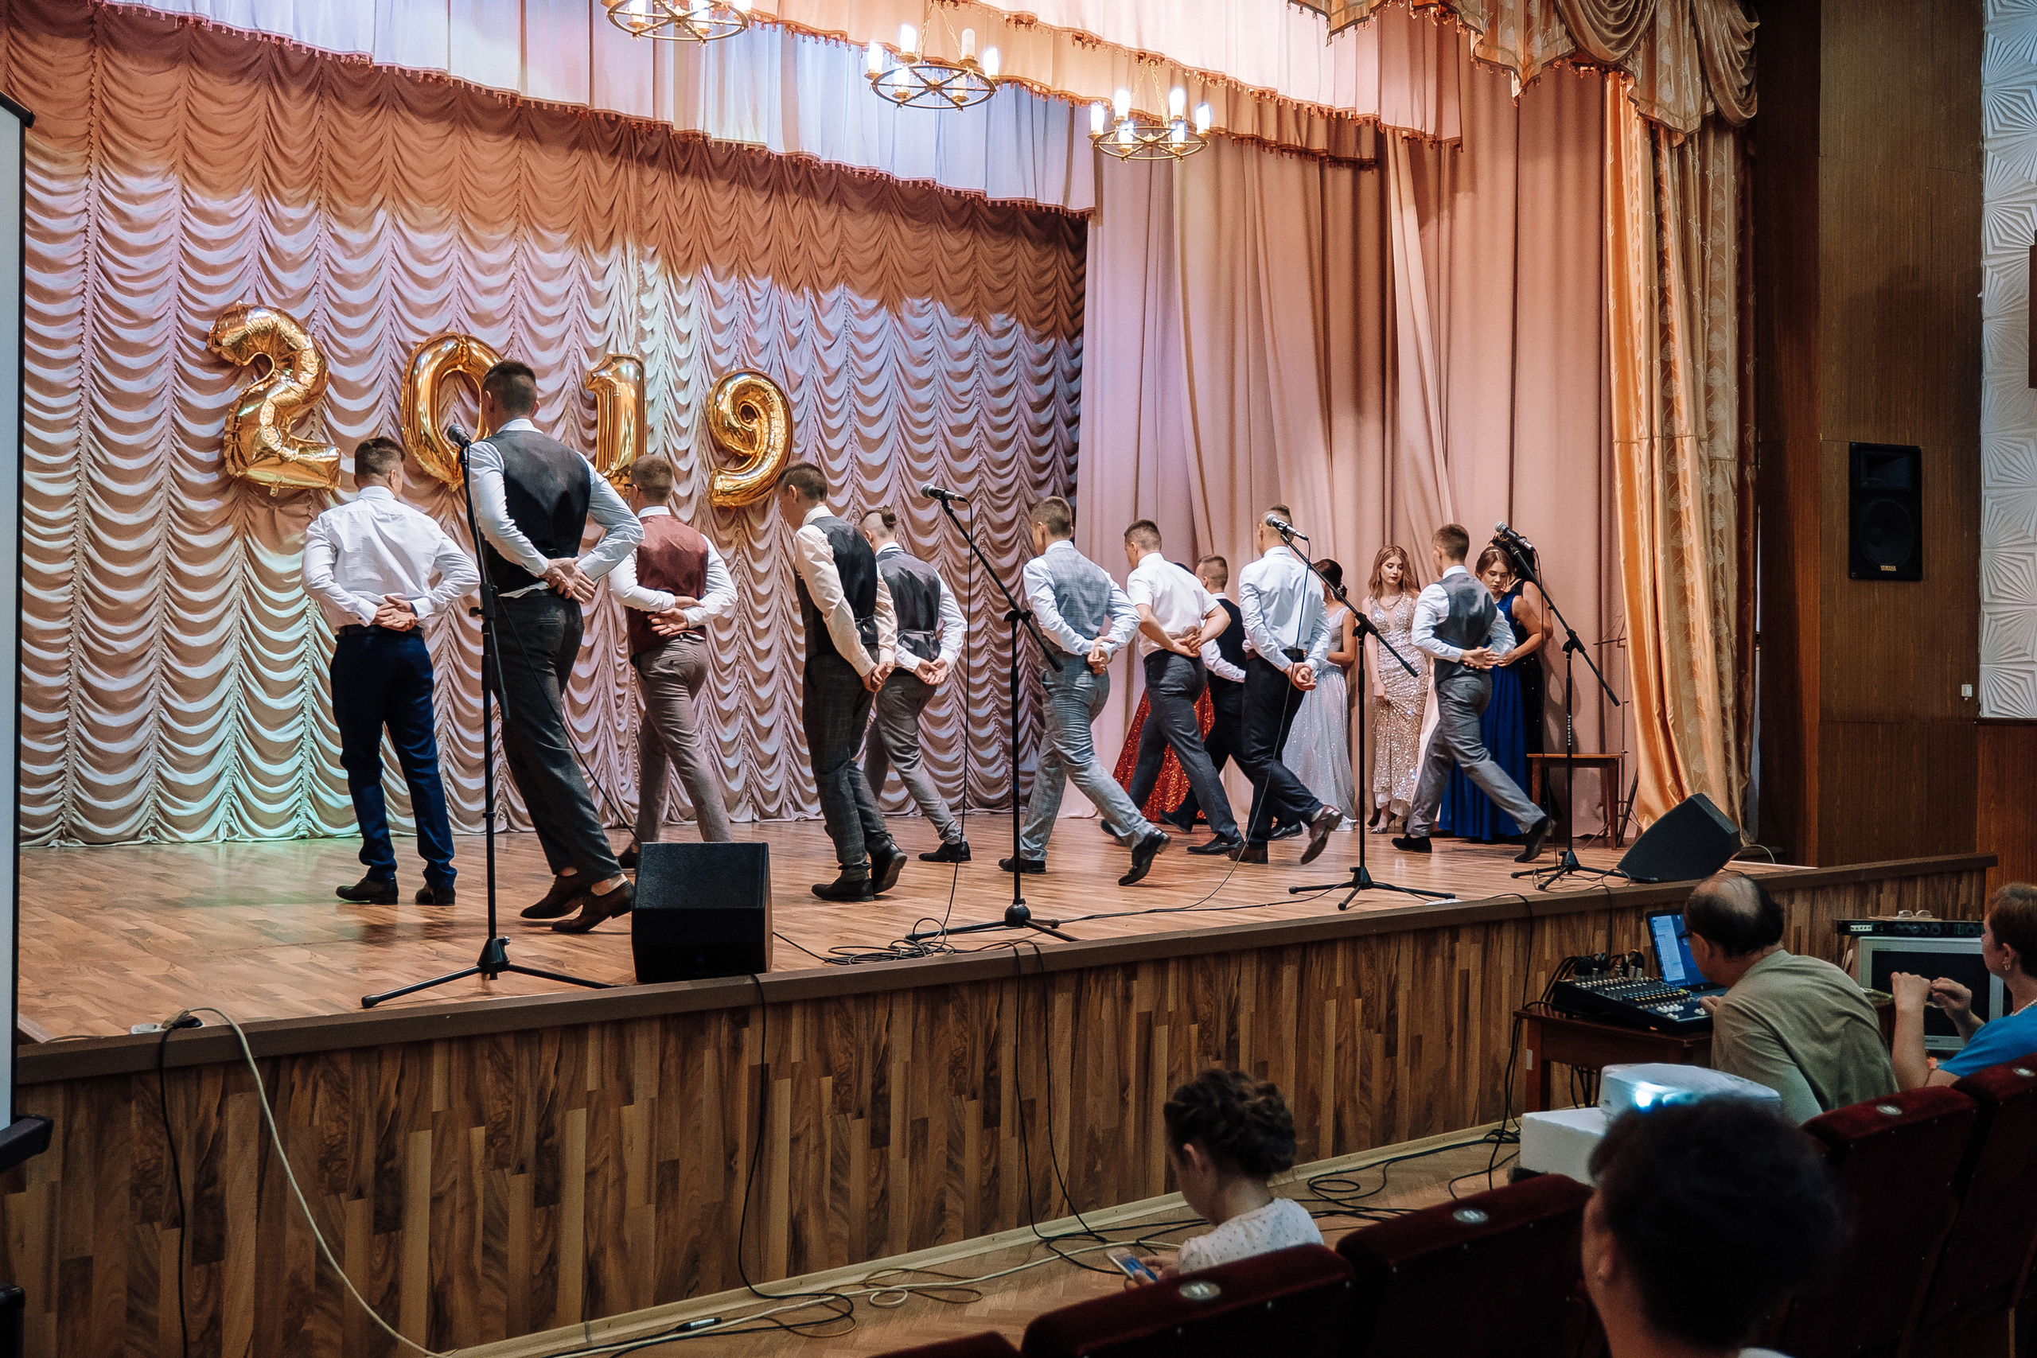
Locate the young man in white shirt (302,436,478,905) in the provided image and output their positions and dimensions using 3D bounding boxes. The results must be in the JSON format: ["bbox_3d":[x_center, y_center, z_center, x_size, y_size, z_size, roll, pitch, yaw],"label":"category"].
[{"bbox_3d":[-2.348,-0.054,7.000,0.610,1.750,0.410,1,-1,-28],"label":"young man in white shirt"}]

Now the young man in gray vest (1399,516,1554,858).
[{"bbox_3d":[2.382,0.054,9.824,0.560,1.750,0.860,1,-2,-33],"label":"young man in gray vest"}]

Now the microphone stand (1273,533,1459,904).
[{"bbox_3d":[1.388,0.098,7.520,0.720,1.540,0.610,0,-1,38],"label":"microphone stand"}]

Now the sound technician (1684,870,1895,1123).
[{"bbox_3d":[1.974,1.131,4.800,0.520,1.240,0.740,1,-1,-35],"label":"sound technician"}]

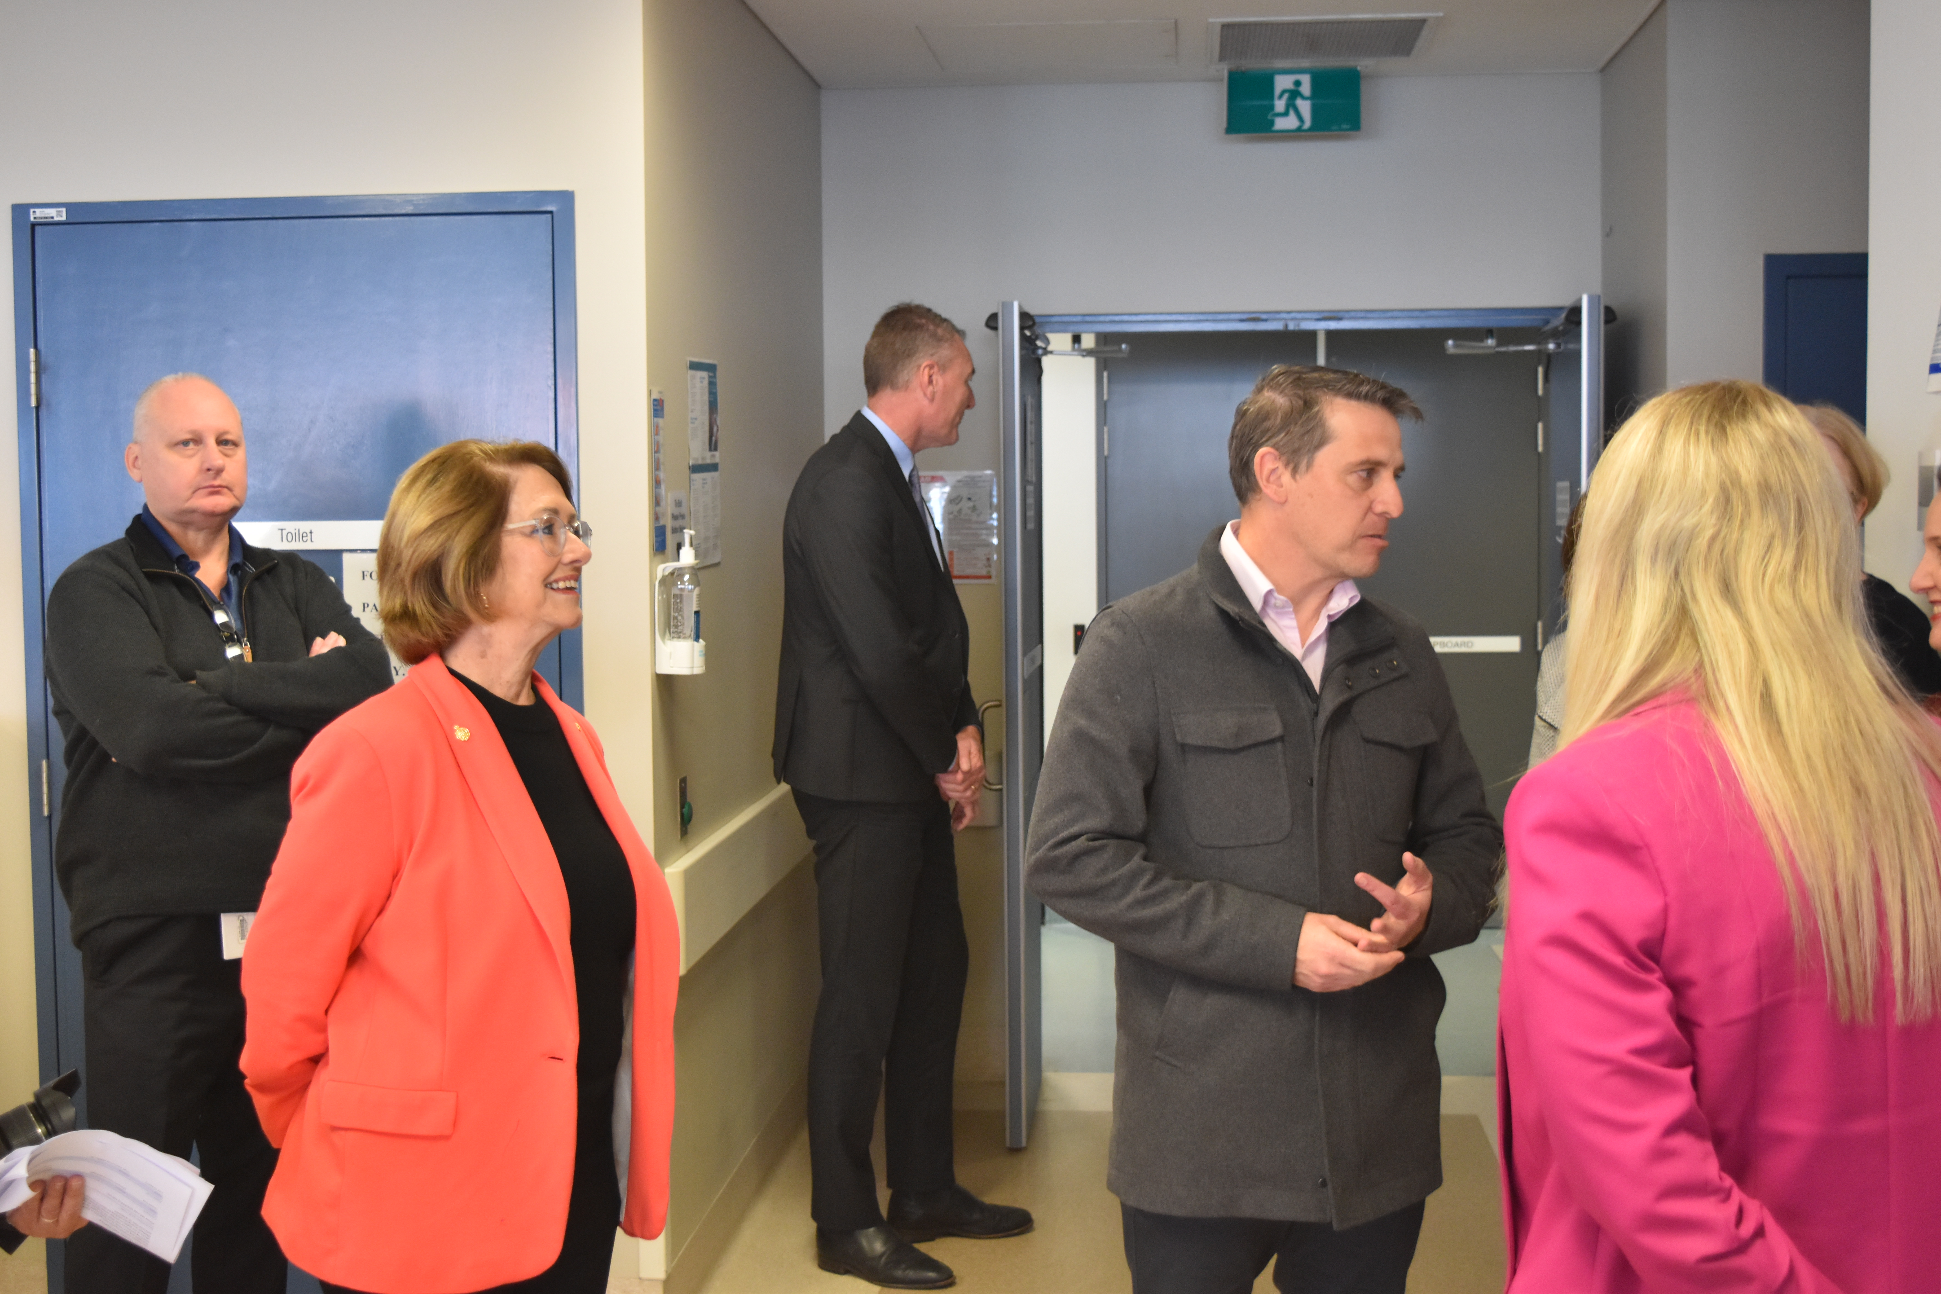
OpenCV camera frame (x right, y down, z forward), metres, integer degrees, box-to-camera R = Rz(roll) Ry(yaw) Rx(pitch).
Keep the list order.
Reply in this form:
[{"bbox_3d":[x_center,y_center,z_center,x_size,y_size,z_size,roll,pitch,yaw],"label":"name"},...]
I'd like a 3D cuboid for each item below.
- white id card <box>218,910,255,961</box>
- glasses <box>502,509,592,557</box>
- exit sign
[{"bbox_3d":[-1.157,0.446,3.647,0.060,0.085,0.006,-2,4,-23],"label":"white id card"},{"bbox_3d":[-0.520,-0.119,2.622,0.140,0.046,0.138,-8,1,18],"label":"glasses"},{"bbox_3d":[0.832,-1.408,5.958,0.338,0.165,0.050,0,3,5],"label":"exit sign"}]

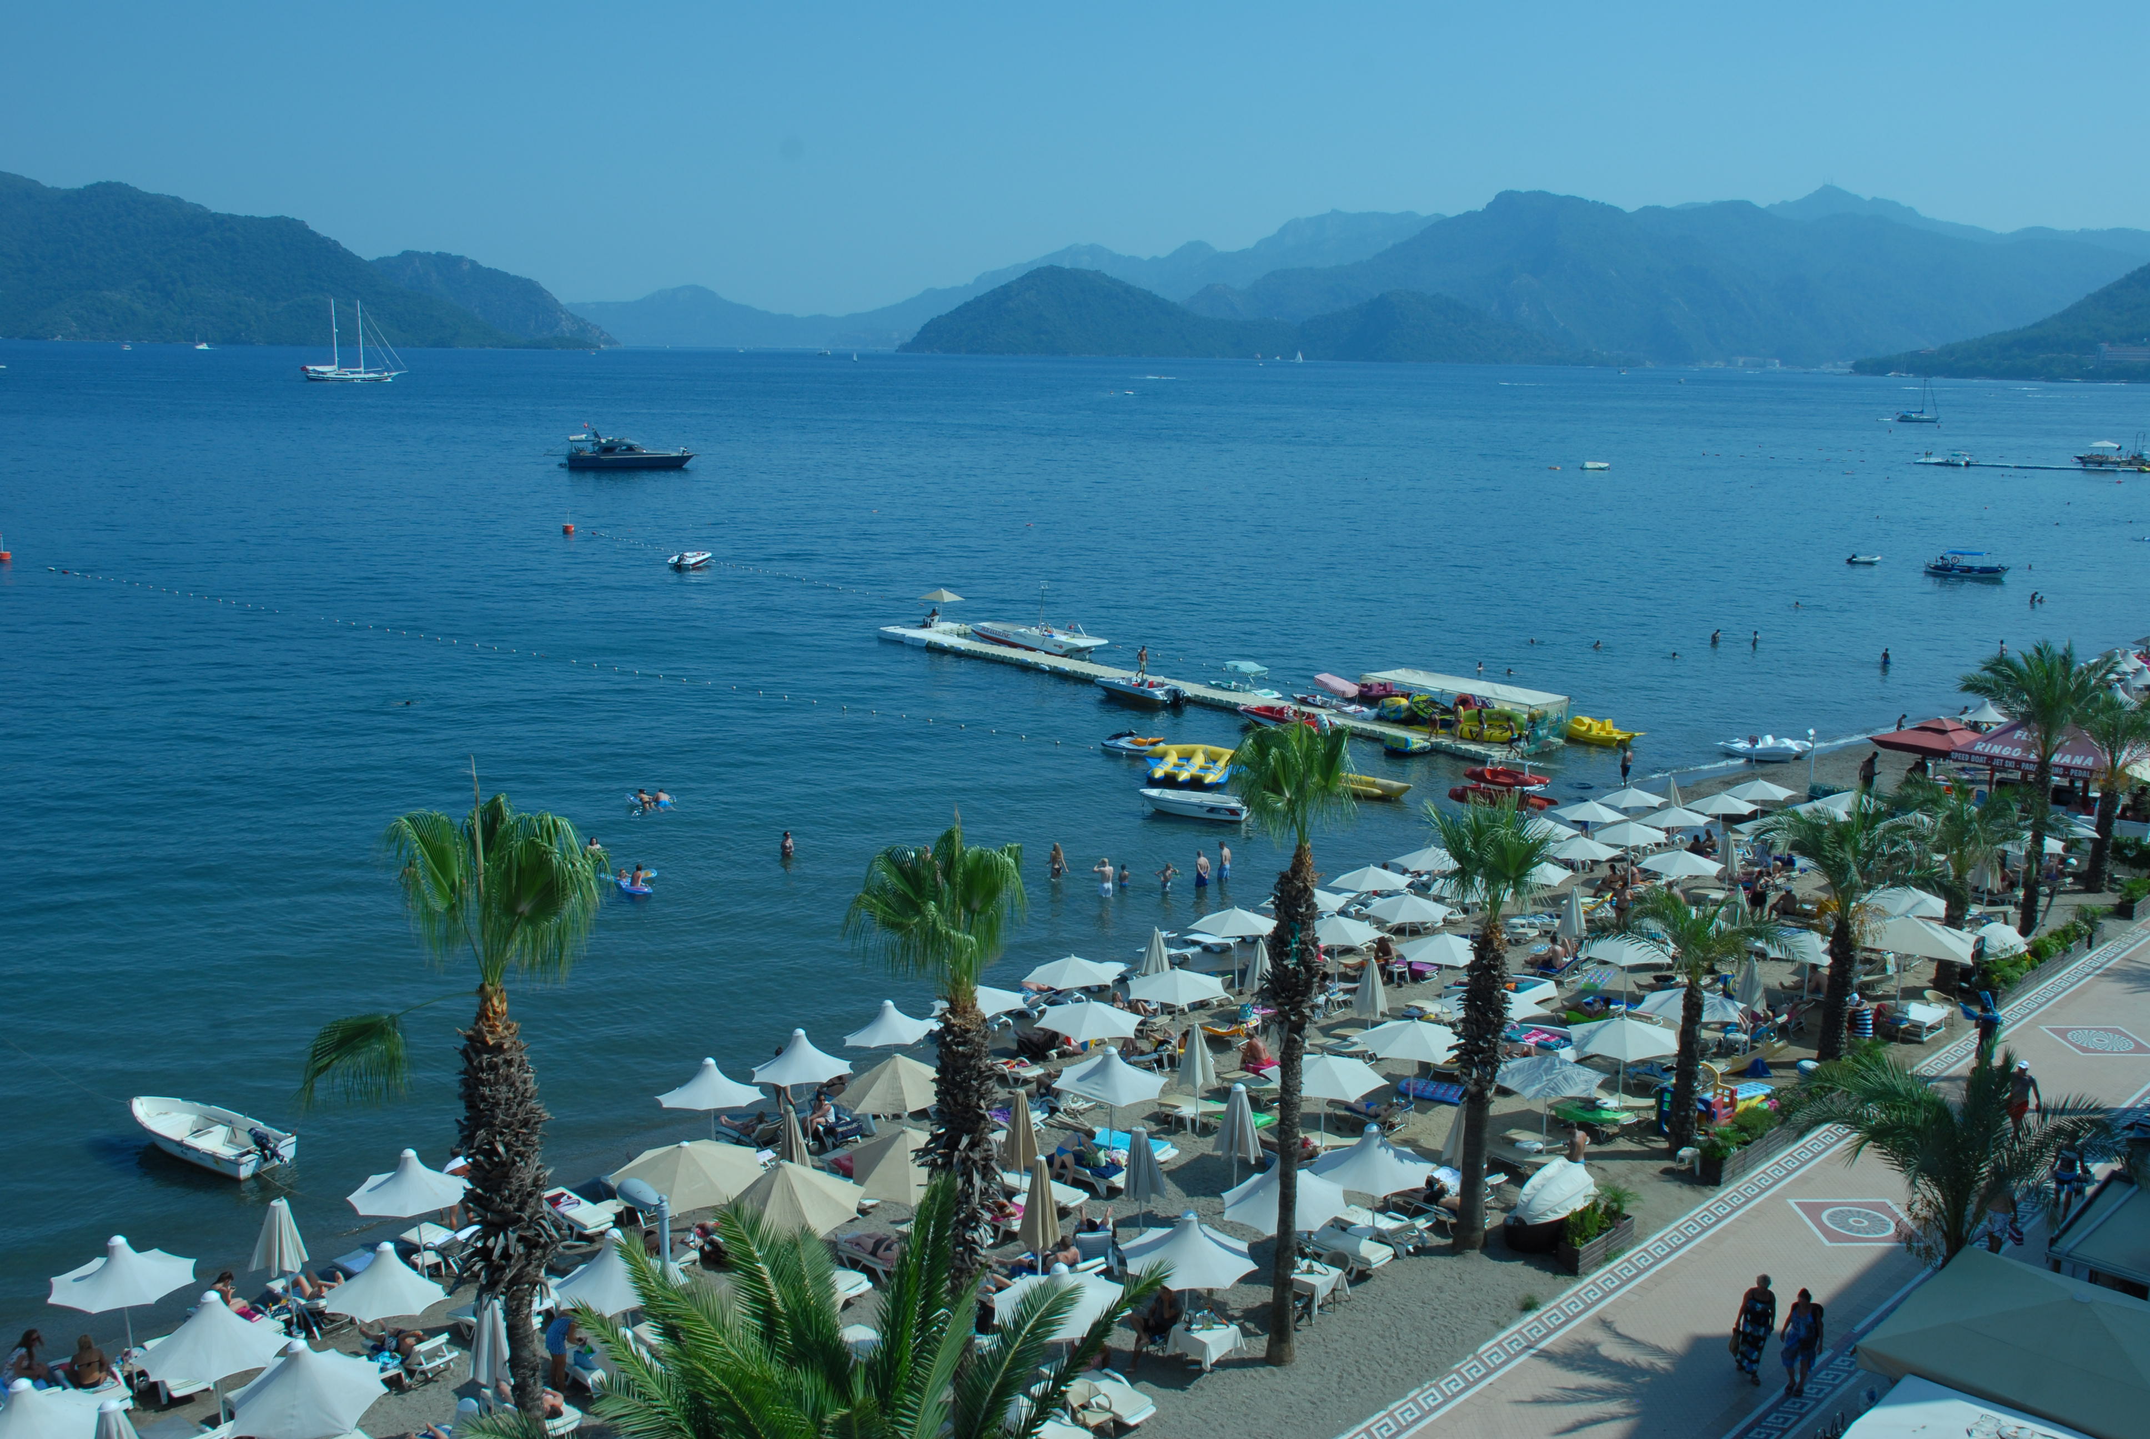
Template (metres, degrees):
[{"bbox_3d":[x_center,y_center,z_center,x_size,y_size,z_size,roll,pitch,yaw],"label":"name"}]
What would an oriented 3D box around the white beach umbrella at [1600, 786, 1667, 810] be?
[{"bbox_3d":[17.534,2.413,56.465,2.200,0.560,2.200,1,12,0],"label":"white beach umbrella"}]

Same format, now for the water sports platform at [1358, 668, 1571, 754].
[{"bbox_3d":[17.058,-0.264,78.915,8.200,2.500,3.300,10,15,38],"label":"water sports platform"}]

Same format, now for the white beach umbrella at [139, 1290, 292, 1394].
[{"bbox_3d":[-12.709,9.647,26.640,2.400,2.500,2.400,-5,13,-27],"label":"white beach umbrella"}]

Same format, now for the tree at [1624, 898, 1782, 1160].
[{"bbox_3d":[11.809,5.744,33.855,3.150,5.100,3.150,1,12,0],"label":"tree"}]

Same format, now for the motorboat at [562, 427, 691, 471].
[{"bbox_3d":[-59.677,-36.470,240.774,16.300,5.500,4.400,-1,12,-10],"label":"motorboat"}]

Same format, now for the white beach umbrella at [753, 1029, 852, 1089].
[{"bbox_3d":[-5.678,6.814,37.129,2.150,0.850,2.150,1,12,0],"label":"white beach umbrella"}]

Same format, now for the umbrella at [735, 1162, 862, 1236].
[{"bbox_3d":[-5.009,8.750,30.952,2.750,2.400,2.750,-1,12,-9],"label":"umbrella"}]

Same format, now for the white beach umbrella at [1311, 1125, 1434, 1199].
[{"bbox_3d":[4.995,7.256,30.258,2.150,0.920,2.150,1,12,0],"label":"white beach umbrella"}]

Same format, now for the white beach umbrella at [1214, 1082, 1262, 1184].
[{"bbox_3d":[3.023,7.699,33.201,0.845,2.032,0.845,1,12,0],"label":"white beach umbrella"}]

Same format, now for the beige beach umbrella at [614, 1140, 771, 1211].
[{"bbox_3d":[-6.513,8.080,30.104,2.600,2.100,2.600,-2,12,-13],"label":"beige beach umbrella"}]

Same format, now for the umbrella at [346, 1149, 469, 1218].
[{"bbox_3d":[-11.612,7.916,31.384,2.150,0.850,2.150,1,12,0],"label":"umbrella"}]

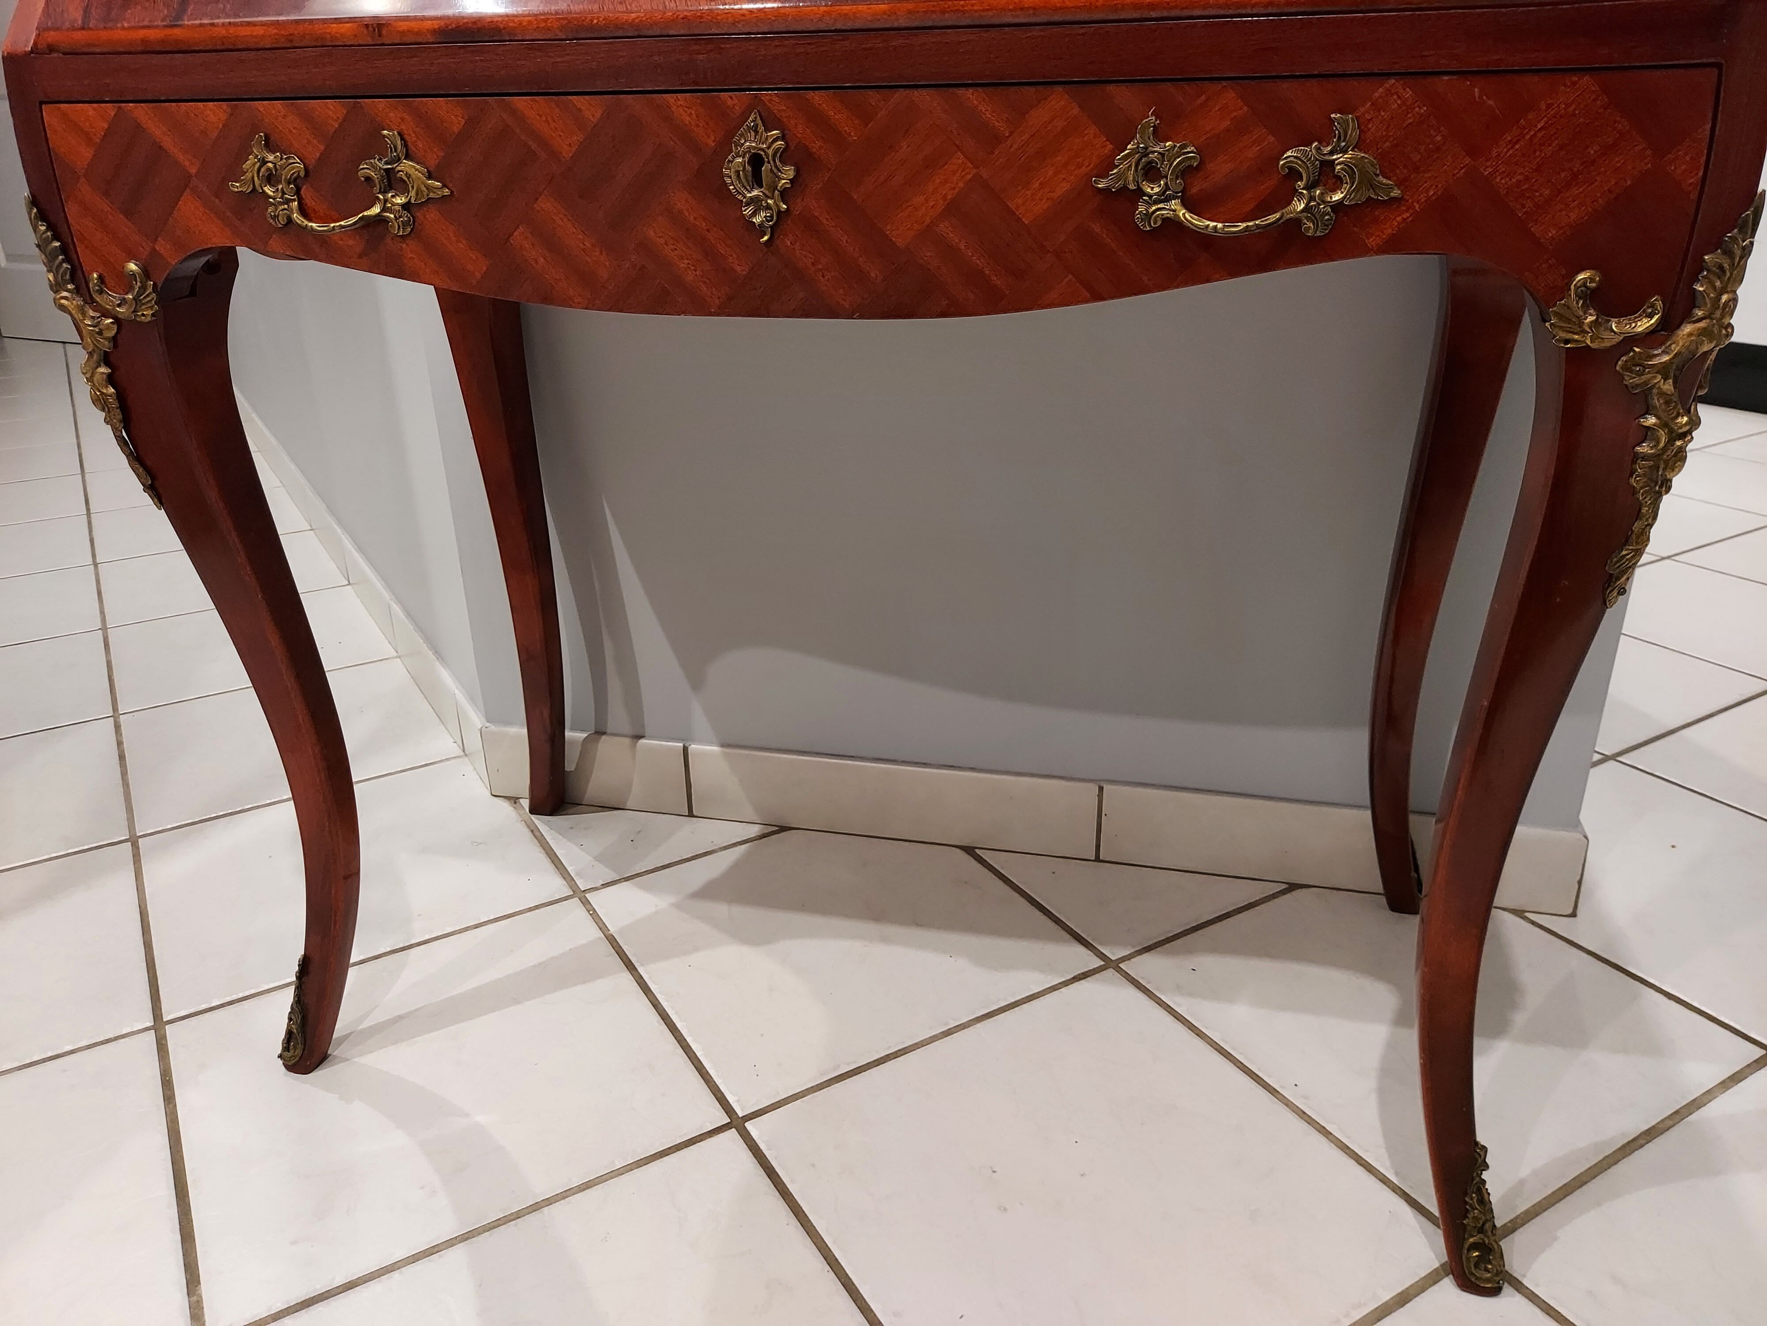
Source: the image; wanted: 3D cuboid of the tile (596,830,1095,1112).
[{"bbox_3d":[-0.044,0.233,1.101,0.330,0.009,0.330,-14,26,-28],"label":"tile"}]

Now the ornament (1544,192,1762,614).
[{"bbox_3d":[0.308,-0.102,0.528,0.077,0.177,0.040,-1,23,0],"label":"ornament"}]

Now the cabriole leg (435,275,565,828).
[{"bbox_3d":[-0.325,-0.096,1.149,0.077,0.566,0.108,5,24,13],"label":"cabriole leg"}]

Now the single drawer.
[{"bbox_3d":[-0.019,-0.265,0.716,0.756,0.099,0.337,5,24,13],"label":"single drawer"}]

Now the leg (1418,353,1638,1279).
[{"bbox_3d":[0.326,0.105,0.654,0.072,0.566,0.084,5,24,13],"label":"leg"}]

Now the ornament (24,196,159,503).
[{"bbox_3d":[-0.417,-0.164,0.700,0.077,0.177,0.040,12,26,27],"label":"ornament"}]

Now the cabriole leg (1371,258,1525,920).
[{"bbox_3d":[0.417,-0.032,0.973,0.077,0.566,0.108,5,24,13],"label":"cabriole leg"}]

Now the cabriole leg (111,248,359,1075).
[{"bbox_3d":[-0.410,0.039,0.827,0.072,0.573,0.084,5,24,13],"label":"cabriole leg"}]

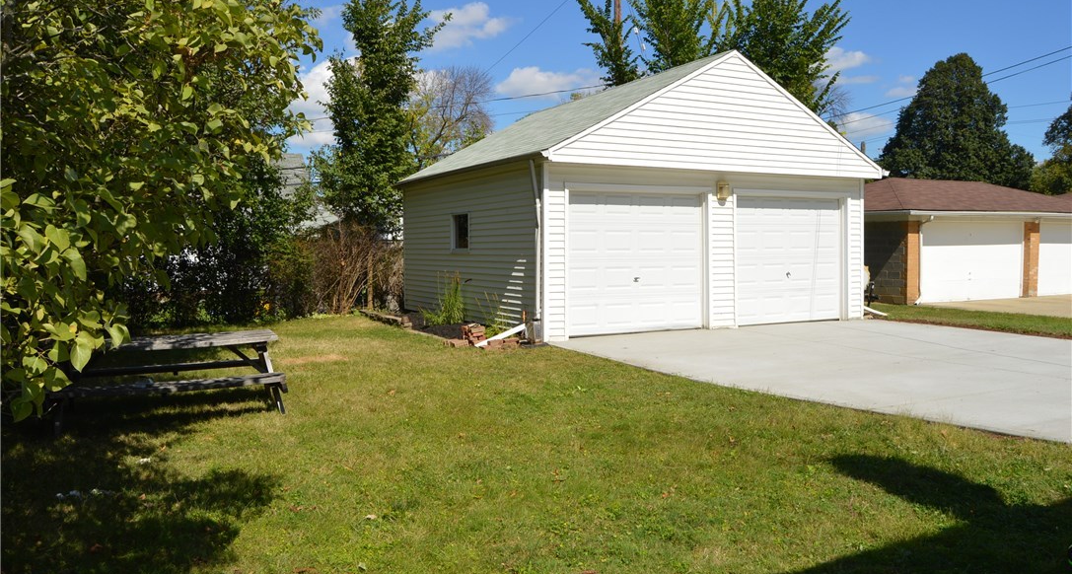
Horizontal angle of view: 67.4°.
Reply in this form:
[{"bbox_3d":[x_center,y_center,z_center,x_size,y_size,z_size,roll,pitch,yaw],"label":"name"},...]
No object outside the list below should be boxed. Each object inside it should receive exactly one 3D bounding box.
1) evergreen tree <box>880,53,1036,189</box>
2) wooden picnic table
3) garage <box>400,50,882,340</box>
[{"bbox_3d":[21.580,-6.374,41.283,8.160,11.080,8.000,1,3,27],"label":"evergreen tree"},{"bbox_3d":[-3.397,0.835,7.526,1.830,0.730,1.500,-2,3,-25],"label":"wooden picnic table"},{"bbox_3d":[1.531,-1.572,15.126,6.500,4.220,6.580,-2,3,-27],"label":"garage"}]

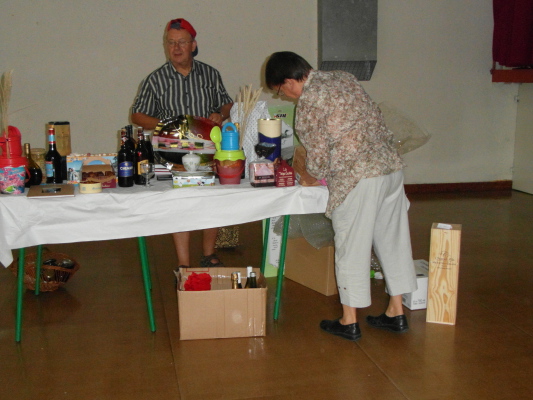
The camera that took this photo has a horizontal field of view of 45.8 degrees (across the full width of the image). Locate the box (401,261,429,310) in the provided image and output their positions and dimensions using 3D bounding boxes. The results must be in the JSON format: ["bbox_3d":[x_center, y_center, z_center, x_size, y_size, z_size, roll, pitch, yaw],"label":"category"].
[{"bbox_3d":[0.925,0.515,3.882,0.250,0.190,0.330,-4,13,-17],"label":"box"}]

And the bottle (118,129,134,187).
[{"bbox_3d":[-0.759,-0.229,3.402,0.087,0.310,0.087,3,13,12],"label":"bottle"}]

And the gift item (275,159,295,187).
[{"bbox_3d":[0.105,-0.148,3.439,0.105,0.150,0.070,-1,10,-7],"label":"gift item"}]

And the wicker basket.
[{"bbox_3d":[-1.430,0.473,4.096,0.450,0.180,0.370,-3,13,-12],"label":"wicker basket"}]

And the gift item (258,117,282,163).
[{"bbox_3d":[0.022,-0.293,3.695,0.130,0.350,0.130,-1,10,-6],"label":"gift item"}]

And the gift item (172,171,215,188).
[{"bbox_3d":[-0.406,-0.116,3.505,0.225,0.065,0.160,-2,10,-14],"label":"gift item"}]

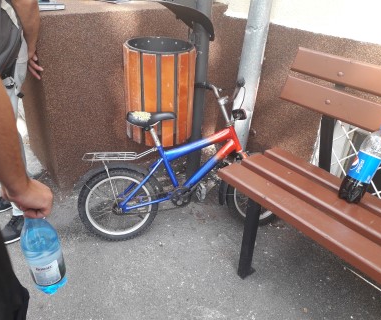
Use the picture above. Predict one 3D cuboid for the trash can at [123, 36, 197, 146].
[{"bbox_3d":[-0.169,-0.388,1.882,0.386,0.512,0.386,0,31,-5],"label":"trash can"}]

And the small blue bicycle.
[{"bbox_3d":[0.006,0.010,1.705,1.170,0.810,0.500,-5,17,-13],"label":"small blue bicycle"}]

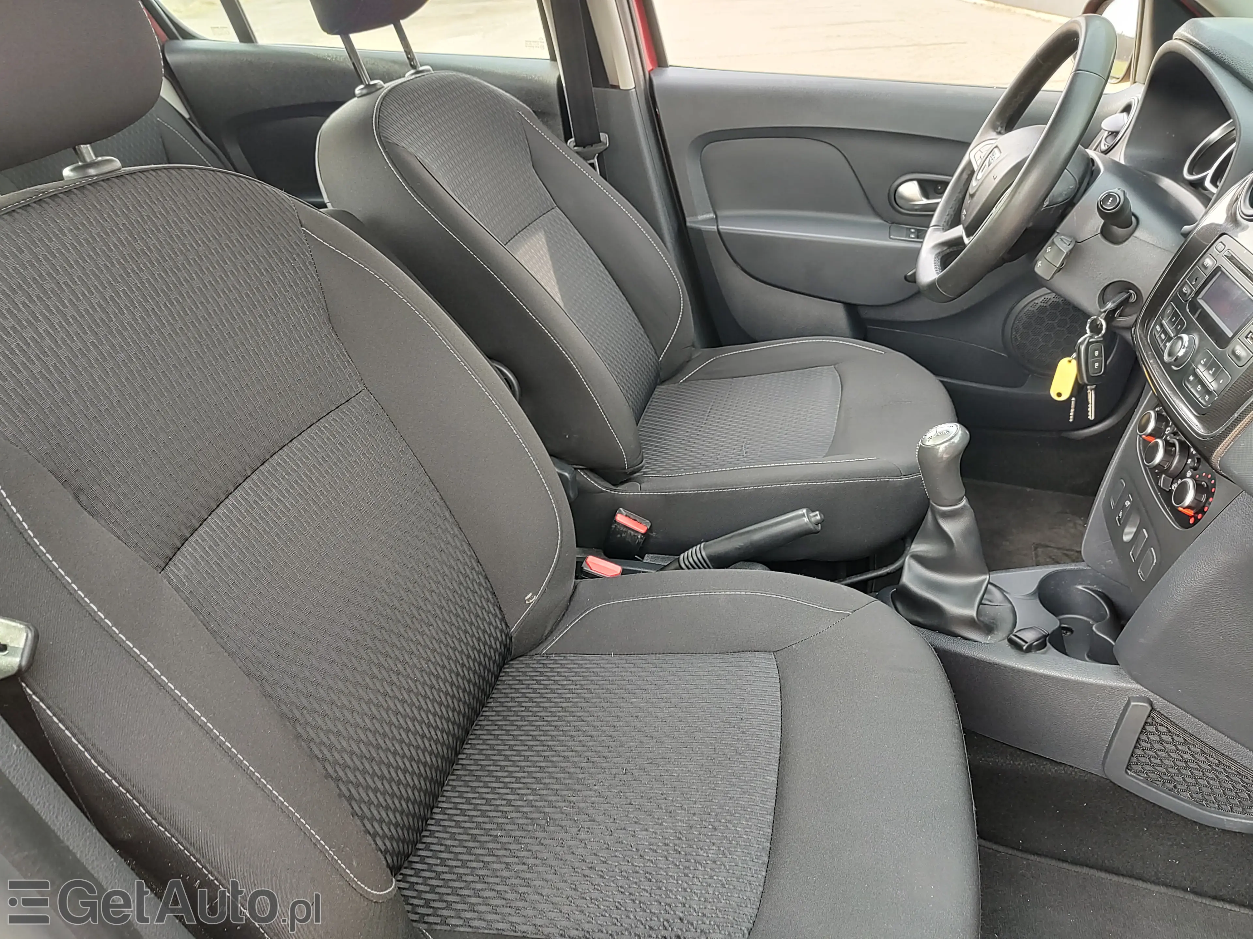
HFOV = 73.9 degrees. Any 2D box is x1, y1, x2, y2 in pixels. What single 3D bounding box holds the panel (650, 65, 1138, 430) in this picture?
[{"bbox_3d":[0.483,-0.376,1.496,0.890,0.620,0.120,6,33,13],"label":"panel"}]

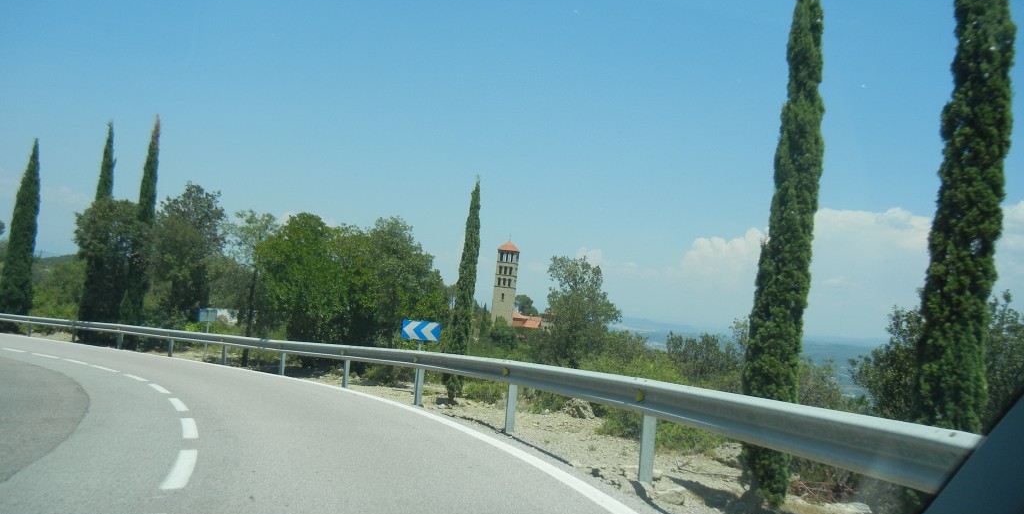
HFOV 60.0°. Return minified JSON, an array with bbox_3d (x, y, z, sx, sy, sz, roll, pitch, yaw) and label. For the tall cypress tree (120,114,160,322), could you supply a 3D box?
[{"bbox_3d":[-13.939,-1.162,33.800,1.050,8.400,1.050,5,-2,0],"label":"tall cypress tree"}]

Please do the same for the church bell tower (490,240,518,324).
[{"bbox_3d":[-1.817,7.146,215.000,4.800,22.000,4.800,5,-2,9],"label":"church bell tower"}]

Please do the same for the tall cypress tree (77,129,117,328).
[{"bbox_3d":[-16.539,-1.069,35.800,1.250,8.600,1.250,5,-2,0],"label":"tall cypress tree"}]

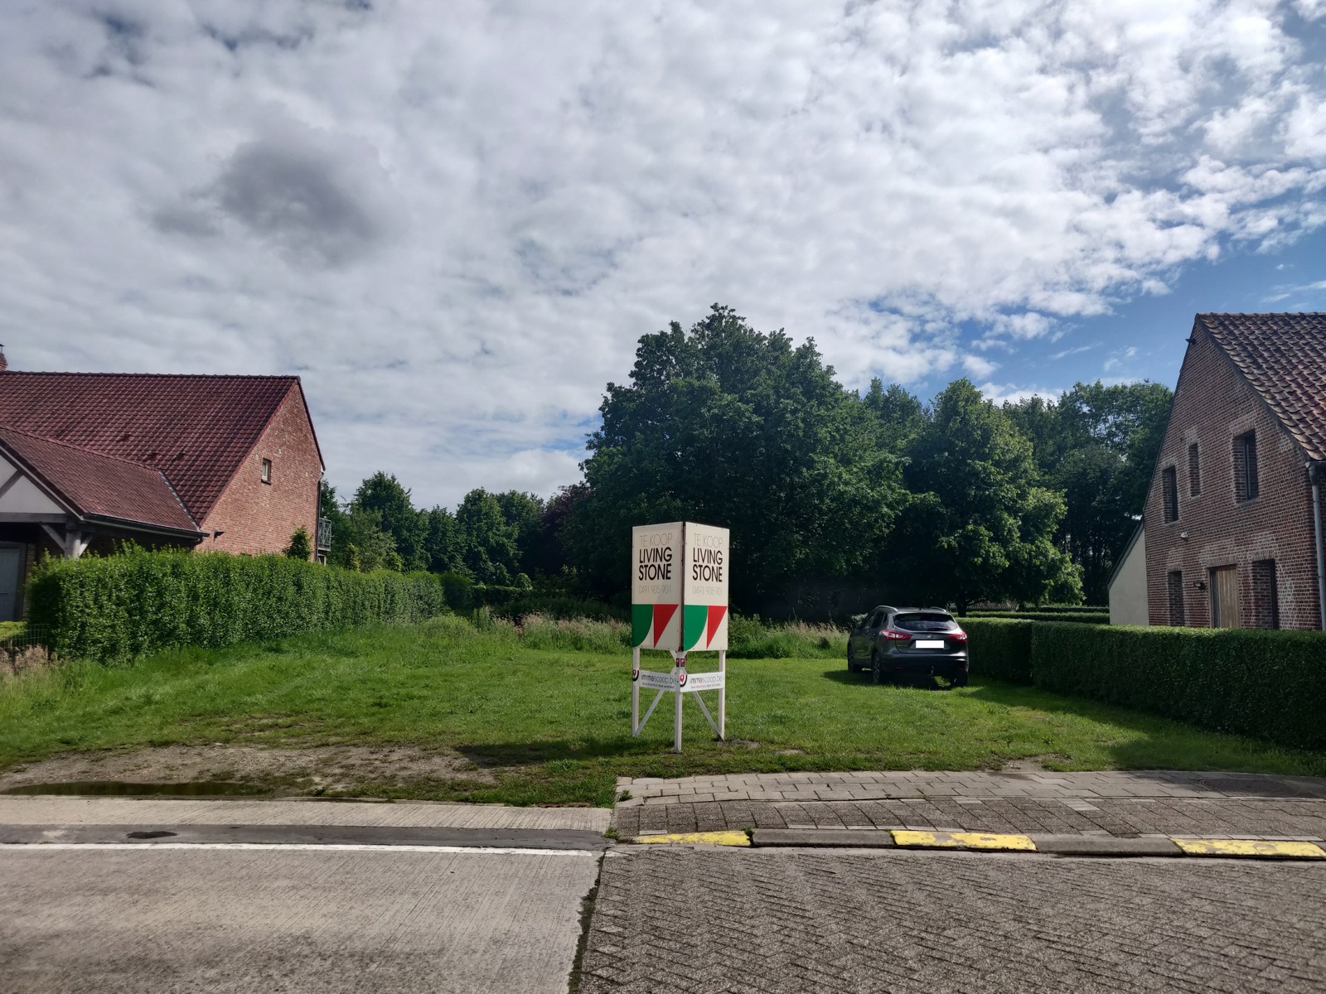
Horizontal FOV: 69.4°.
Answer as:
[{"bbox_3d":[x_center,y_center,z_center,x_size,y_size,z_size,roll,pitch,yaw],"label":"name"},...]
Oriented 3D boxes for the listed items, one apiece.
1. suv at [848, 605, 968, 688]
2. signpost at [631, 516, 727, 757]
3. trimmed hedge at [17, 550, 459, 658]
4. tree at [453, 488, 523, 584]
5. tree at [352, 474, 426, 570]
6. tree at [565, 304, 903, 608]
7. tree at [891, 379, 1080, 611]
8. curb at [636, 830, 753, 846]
[{"bbox_3d":[5.226,3.170,20.783,1.840,1.600,4.380,0,-7,1],"label":"suv"},{"bbox_3d":[0.204,1.576,10.963,1.144,2.525,0.732,1,-7,-1],"label":"signpost"},{"bbox_3d":[-9.027,2.921,24.316,0.950,2.150,19.059,0,-7,4],"label":"trimmed hedge"},{"bbox_3d":[-10.569,3.749,57.938,3.997,8.500,3.997,1,-7,0],"label":"tree"},{"bbox_3d":[-15.742,3.088,54.988,4.198,9.054,4.198,1,-7,0],"label":"tree"},{"bbox_3d":[2.863,-0.987,38.362,13.173,13.913,13.173,1,-7,0],"label":"tree"},{"bbox_3d":[12.549,0.629,37.181,7.139,10.607,7.139,1,-7,0],"label":"tree"},{"bbox_3d":[0.209,2.465,6.945,0.845,0.085,0.180,0,-7,5],"label":"curb"}]

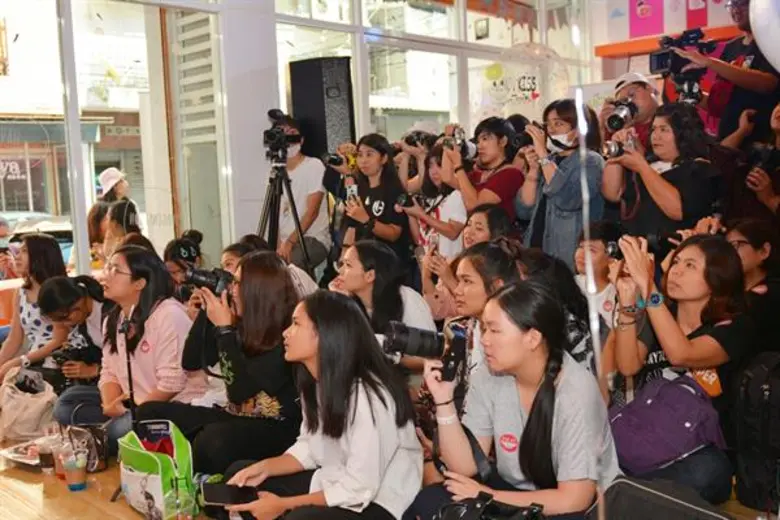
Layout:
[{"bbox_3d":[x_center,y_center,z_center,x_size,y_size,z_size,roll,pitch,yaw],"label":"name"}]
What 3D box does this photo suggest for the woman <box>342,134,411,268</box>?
[{"bbox_3d":[-0.065,0.010,4.400,0.430,1.430,0.390,0,5,30],"label":"woman"}]

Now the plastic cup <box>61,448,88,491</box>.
[{"bbox_3d":[-1.220,0.825,3.020,0.092,0.140,0.092,-3,4,0],"label":"plastic cup"}]

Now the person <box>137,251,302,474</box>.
[{"bbox_3d":[-0.726,0.412,3.320,0.720,0.860,0.560,-4,5,-14],"label":"person"}]

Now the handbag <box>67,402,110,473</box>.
[{"bbox_3d":[-1.237,0.737,3.200,0.210,0.280,0.130,-1,5,18],"label":"handbag"}]

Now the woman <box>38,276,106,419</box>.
[{"bbox_3d":[-1.486,0.472,3.720,0.620,0.760,0.480,-7,6,-41],"label":"woman"}]

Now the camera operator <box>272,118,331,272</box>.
[{"bbox_3d":[-0.499,-0.032,4.550,0.450,1.540,0.460,1,6,37],"label":"camera operator"}]

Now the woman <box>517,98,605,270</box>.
[{"bbox_3d":[0.843,-0.032,3.880,0.470,1.510,0.440,2,6,45],"label":"woman"}]

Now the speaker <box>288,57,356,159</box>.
[{"bbox_3d":[-0.433,-0.976,5.000,0.360,0.650,0.340,-6,5,-33],"label":"speaker"}]

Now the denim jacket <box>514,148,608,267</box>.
[{"bbox_3d":[0.843,-0.173,3.880,0.460,0.740,0.380,2,6,45],"label":"denim jacket"}]

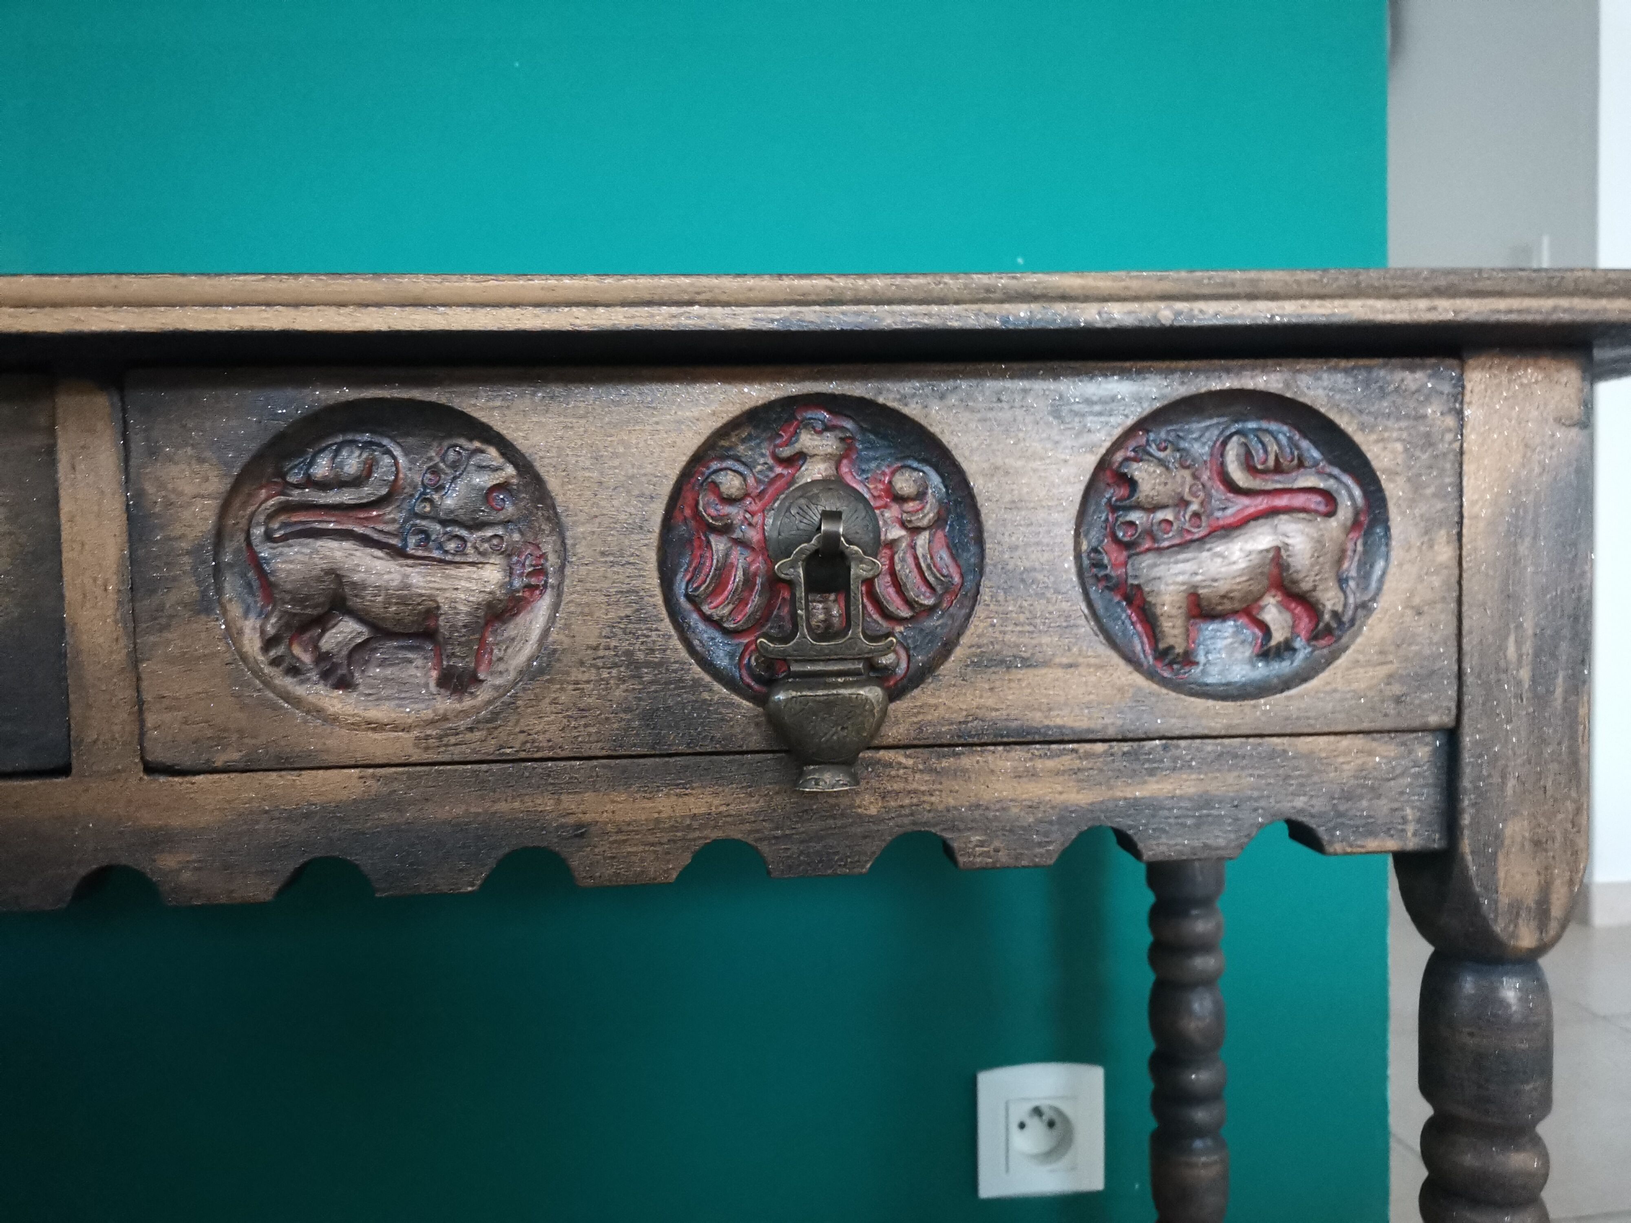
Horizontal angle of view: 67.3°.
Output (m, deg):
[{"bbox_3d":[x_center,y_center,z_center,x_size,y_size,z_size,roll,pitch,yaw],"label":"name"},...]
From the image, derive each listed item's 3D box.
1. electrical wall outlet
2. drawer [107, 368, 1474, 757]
[{"bbox_3d":[0.141,0.324,0.772,0.080,0.084,0.012,-1,3,-4],"label":"electrical wall outlet"},{"bbox_3d":[-0.008,-0.023,0.511,0.403,0.117,0.280,-1,3,-4],"label":"drawer"}]

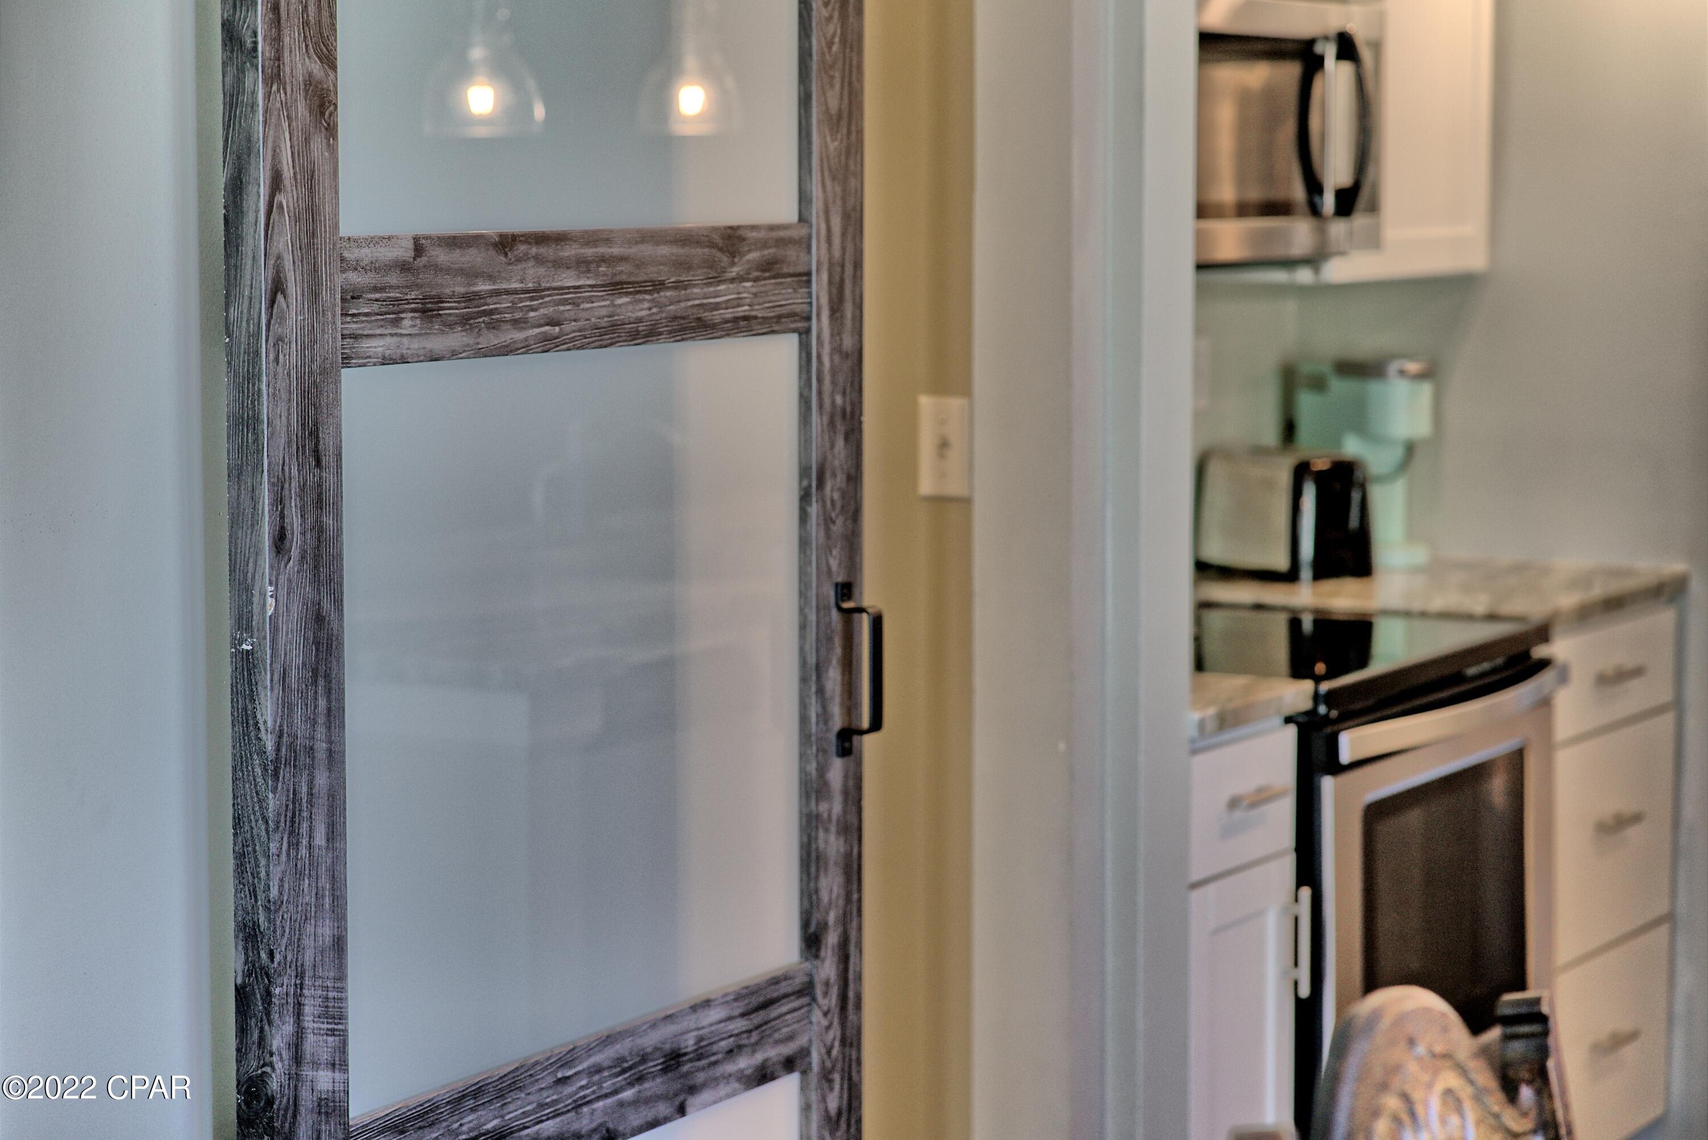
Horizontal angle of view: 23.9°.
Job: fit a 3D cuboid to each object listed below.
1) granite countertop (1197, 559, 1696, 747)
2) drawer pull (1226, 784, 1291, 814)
[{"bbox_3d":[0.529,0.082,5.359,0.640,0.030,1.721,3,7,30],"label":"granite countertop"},{"bbox_3d":[0.464,0.261,4.627,0.034,0.012,0.132,3,7,30],"label":"drawer pull"}]

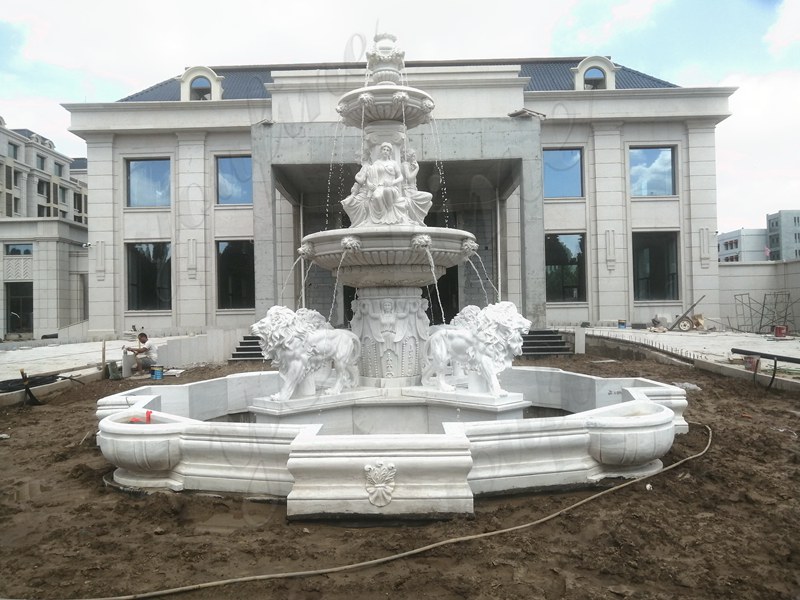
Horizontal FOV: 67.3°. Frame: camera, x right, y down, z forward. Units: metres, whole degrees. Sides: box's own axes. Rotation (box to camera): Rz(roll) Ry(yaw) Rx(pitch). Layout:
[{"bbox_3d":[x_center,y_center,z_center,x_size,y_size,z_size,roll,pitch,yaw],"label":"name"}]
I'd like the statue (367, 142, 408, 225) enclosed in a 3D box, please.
[{"bbox_3d":[-0.168,-1.461,7.618,0.560,1.080,0.480,-1,-1,1],"label":"statue"}]

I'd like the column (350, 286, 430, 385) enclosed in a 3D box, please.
[{"bbox_3d":[-0.127,0.442,8.026,1.018,1.171,1.018,-1,-1,1],"label":"column"}]

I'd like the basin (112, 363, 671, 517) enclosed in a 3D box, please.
[{"bbox_3d":[-0.110,1.420,7.925,7.100,0.560,7.000,-1,-1,1],"label":"basin"}]

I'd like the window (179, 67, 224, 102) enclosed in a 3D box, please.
[{"bbox_3d":[-8.748,-9.320,26.481,1.900,1.750,1.200,-1,-1,1],"label":"window"}]

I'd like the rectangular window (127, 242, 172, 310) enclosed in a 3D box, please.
[{"bbox_3d":[-10.836,-1.019,26.045,1.850,2.850,0.250,-1,-1,1],"label":"rectangular window"}]

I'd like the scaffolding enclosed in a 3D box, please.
[{"bbox_3d":[14.852,0.488,24.451,2.200,1.680,1.100,-1,-1,1],"label":"scaffolding"}]

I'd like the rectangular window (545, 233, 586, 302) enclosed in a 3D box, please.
[{"bbox_3d":[6.969,-1.375,25.427,1.870,2.920,0.200,-1,-1,1],"label":"rectangular window"}]

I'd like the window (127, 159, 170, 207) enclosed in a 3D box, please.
[{"bbox_3d":[-10.833,-5.047,25.810,1.930,2.070,0.200,-1,-1,1],"label":"window"}]

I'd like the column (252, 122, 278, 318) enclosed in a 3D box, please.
[{"bbox_3d":[-5.153,-2.766,22.770,0.780,7.800,0.750,-1,-1,1],"label":"column"}]

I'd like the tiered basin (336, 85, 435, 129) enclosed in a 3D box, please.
[{"bbox_3d":[-0.179,-2.453,8.009,1.300,0.340,1.300,-1,-1,0],"label":"tiered basin"}]

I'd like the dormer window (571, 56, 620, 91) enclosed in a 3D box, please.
[{"bbox_3d":[8.391,-9.630,26.354,1.980,1.600,1.300,-1,-1,1],"label":"dormer window"}]

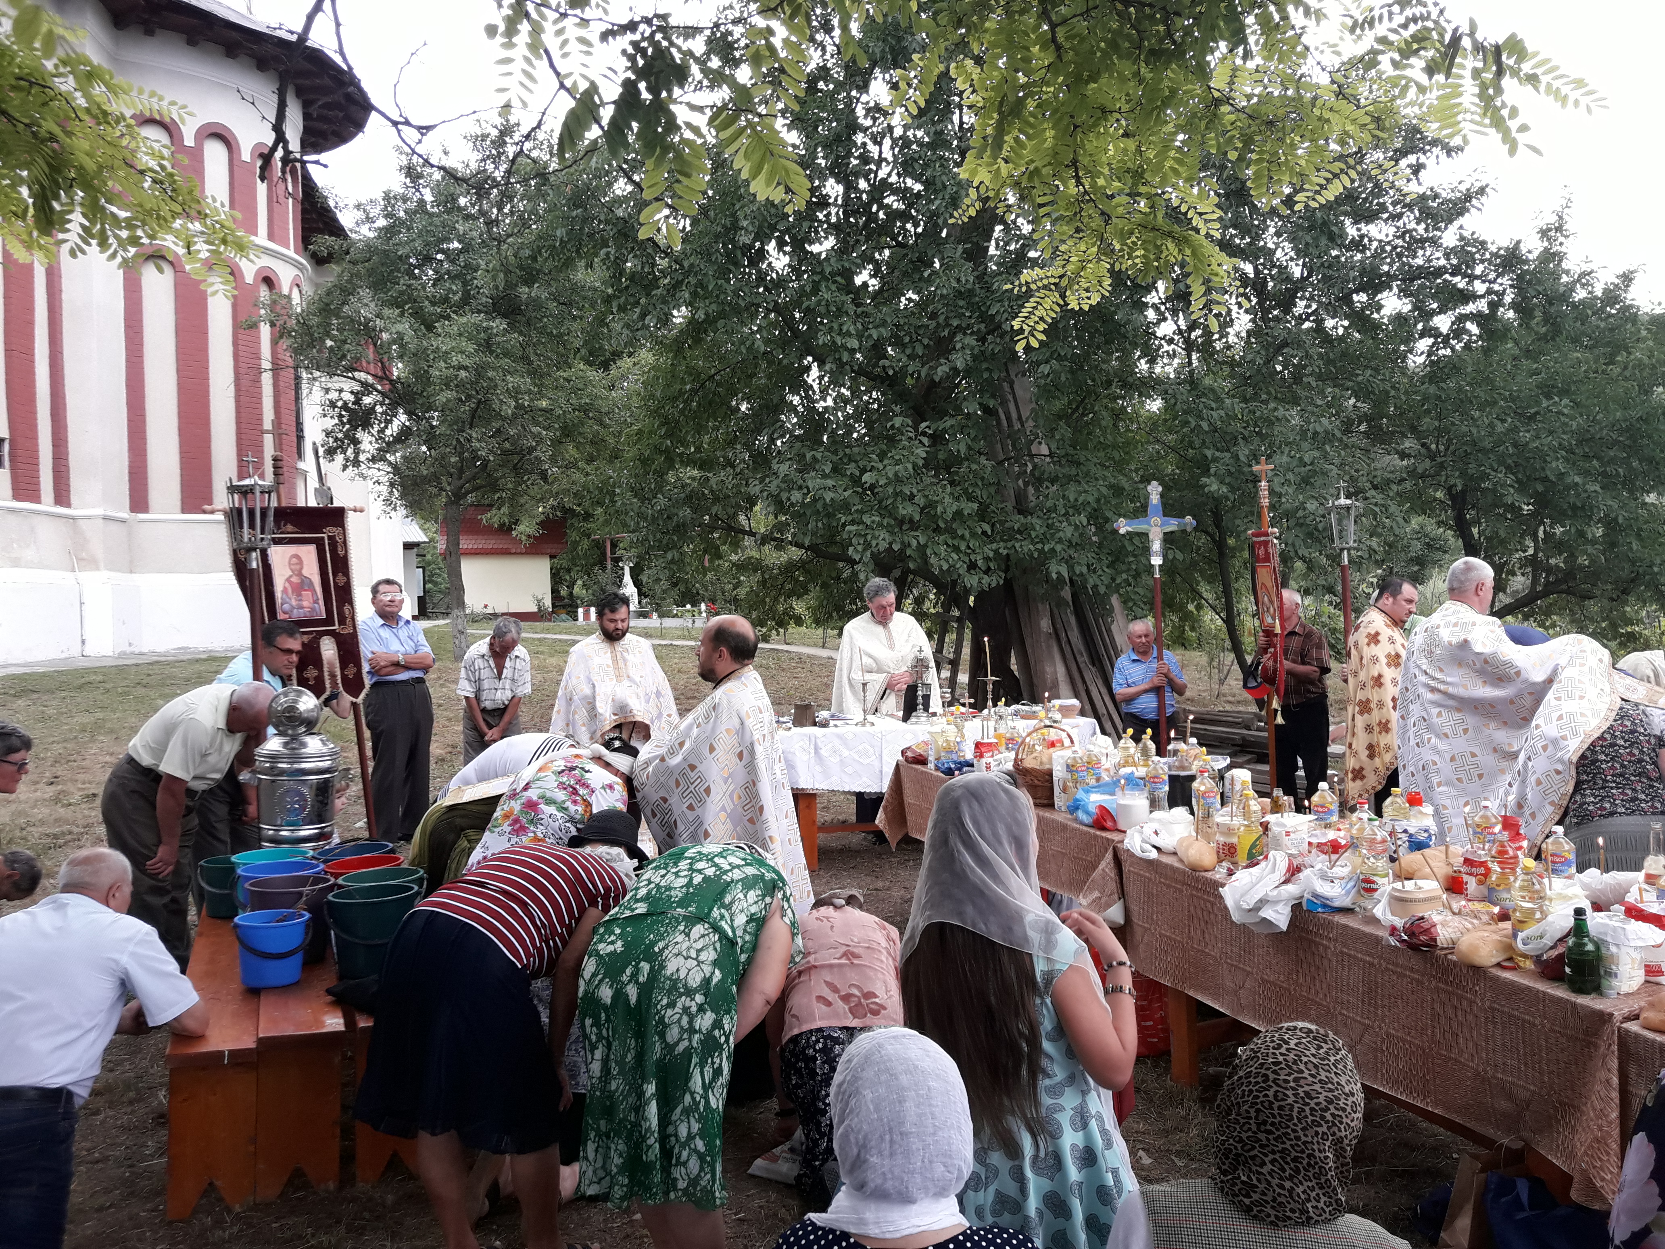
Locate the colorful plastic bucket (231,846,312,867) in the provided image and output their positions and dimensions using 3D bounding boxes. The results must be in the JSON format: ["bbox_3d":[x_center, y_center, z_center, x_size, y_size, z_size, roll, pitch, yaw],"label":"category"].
[{"bbox_3d":[-1.971,0.937,4.740,0.295,0.245,0.295,-1,1,-24],"label":"colorful plastic bucket"}]

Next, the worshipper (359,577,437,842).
[{"bbox_3d":[-2.915,0.560,9.050,0.530,1.750,0.360,-1,2,-25],"label":"worshipper"}]

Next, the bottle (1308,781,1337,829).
[{"bbox_3d":[1.606,0.654,4.380,0.081,0.275,0.081,0,2,18],"label":"bottle"}]

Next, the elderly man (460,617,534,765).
[{"bbox_3d":[-2.372,0.708,9.526,0.500,1.500,0.380,0,2,-6],"label":"elderly man"}]

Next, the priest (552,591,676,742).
[{"bbox_3d":[-1.189,0.653,7.350,0.700,1.700,0.500,-1,2,-14],"label":"priest"}]

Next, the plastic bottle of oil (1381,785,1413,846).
[{"bbox_3d":[1.718,0.628,4.100,0.080,0.270,0.080,0,2,23],"label":"plastic bottle of oil"}]

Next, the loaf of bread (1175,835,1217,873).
[{"bbox_3d":[1.218,0.774,4.530,0.105,0.080,0.240,0,2,-3],"label":"loaf of bread"}]

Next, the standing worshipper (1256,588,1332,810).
[{"bbox_3d":[2.686,0.613,7.800,0.400,1.680,0.470,-1,1,-30],"label":"standing worshipper"}]

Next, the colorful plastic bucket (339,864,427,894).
[{"bbox_3d":[-1.515,0.940,4.520,0.295,0.240,0.295,-1,1,-24],"label":"colorful plastic bucket"}]

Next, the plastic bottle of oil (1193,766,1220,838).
[{"bbox_3d":[1.248,0.621,4.500,0.083,0.275,0.083,0,2,12],"label":"plastic bottle of oil"}]

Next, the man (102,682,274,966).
[{"bbox_3d":[-2.800,0.920,5.930,0.760,1.320,0.520,-1,2,-15],"label":"man"}]

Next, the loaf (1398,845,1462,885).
[{"bbox_3d":[1.623,0.640,3.650,0.160,0.090,0.230,0,1,41],"label":"loaf"}]

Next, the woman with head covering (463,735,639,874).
[{"bbox_3d":[-1.009,0.980,4.870,0.820,1.150,0.500,-1,2,-37],"label":"woman with head covering"}]

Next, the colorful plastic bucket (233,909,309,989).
[{"bbox_3d":[-1.786,1.035,4.280,0.230,0.205,0.230,-1,2,-23],"label":"colorful plastic bucket"}]

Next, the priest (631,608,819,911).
[{"bbox_3d":[-0.360,0.800,4.580,0.600,1.650,0.660,0,1,13],"label":"priest"}]

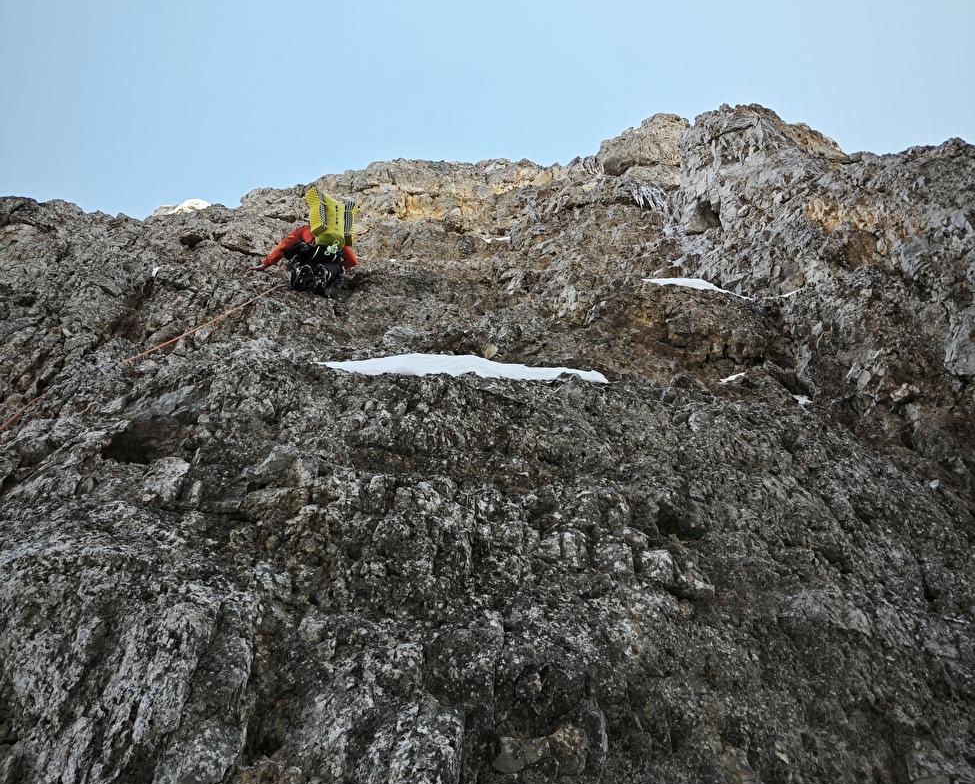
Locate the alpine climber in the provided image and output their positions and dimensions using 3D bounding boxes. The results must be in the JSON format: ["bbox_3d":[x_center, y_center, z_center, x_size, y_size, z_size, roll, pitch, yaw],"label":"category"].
[{"bbox_3d":[-1.690,-1.389,8.007,1.000,1.300,0.700,12,-48,-11],"label":"alpine climber"}]

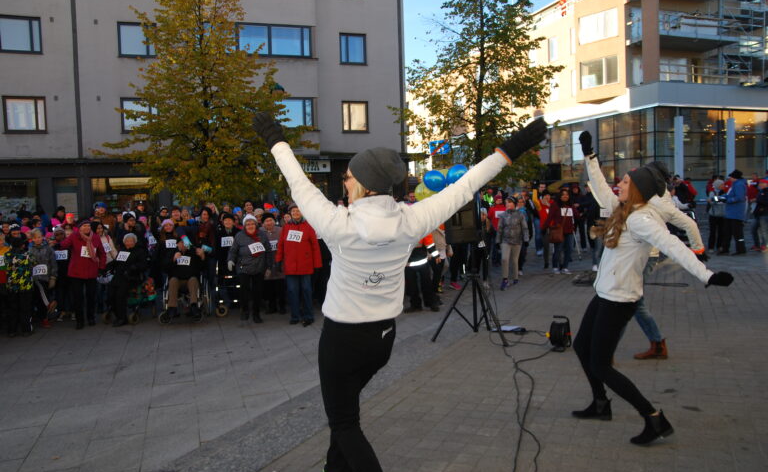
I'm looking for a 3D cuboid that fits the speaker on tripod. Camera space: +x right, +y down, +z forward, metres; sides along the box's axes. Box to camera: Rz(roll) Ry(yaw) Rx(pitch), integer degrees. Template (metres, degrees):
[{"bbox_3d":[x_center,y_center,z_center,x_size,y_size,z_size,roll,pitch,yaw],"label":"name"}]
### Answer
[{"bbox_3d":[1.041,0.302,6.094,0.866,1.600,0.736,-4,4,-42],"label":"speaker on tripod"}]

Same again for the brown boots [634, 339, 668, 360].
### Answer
[{"bbox_3d":[2.382,1.004,5.136,0.285,0.165,0.100,-1,3,10],"label":"brown boots"}]

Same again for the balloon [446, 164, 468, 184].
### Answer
[{"bbox_3d":[0.822,-0.682,6.450,0.245,0.260,0.245,-2,3,0],"label":"balloon"}]

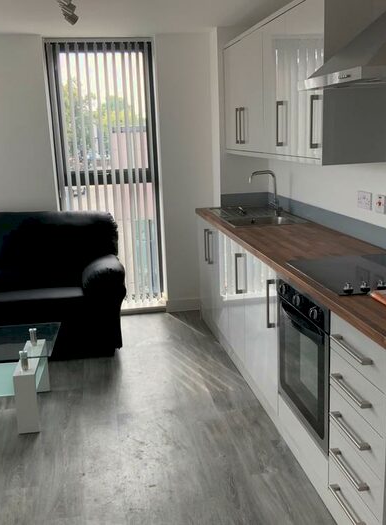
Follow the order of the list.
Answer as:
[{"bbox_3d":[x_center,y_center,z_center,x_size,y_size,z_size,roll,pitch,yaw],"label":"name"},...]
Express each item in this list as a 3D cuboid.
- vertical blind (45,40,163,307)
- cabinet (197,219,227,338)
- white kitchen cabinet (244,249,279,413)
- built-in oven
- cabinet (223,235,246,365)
[{"bbox_3d":[-0.689,-0.673,4.806,0.820,2.150,0.090,-4,13,-10],"label":"vertical blind"},{"bbox_3d":[0.423,0.060,4.296,0.580,0.715,0.970,-4,13,-10],"label":"cabinet"},{"bbox_3d":[0.638,0.311,3.132,0.580,0.715,0.600,-4,13,-10],"label":"white kitchen cabinet"},{"bbox_3d":[0.719,0.383,2.525,0.560,0.595,0.600,-4,13,-10],"label":"built-in oven"},{"bbox_3d":[0.549,0.206,3.618,0.580,0.715,0.430,-4,13,-10],"label":"cabinet"}]

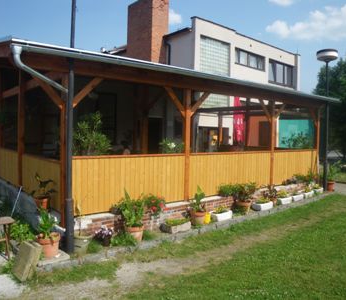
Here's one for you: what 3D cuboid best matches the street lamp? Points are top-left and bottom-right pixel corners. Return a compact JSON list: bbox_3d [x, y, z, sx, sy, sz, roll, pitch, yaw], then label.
[{"bbox_3d":[4.836,-0.960,10.179,0.694,4.410,0.694,-1,3,-39],"label":"street lamp"}]

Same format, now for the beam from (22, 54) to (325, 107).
[{"bbox_3d":[1.341,-1.423,7.742,9.286,0.220,0.160,-1,3,-39],"label":"beam"}]

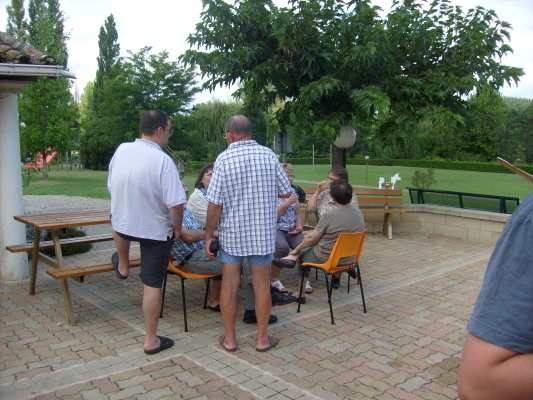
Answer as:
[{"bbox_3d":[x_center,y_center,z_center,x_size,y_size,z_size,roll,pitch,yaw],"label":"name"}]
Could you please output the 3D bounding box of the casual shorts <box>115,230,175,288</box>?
[{"bbox_3d":[-0.906,0.347,4.085,0.420,0.500,0.450,0,6,-3],"label":"casual shorts"}]

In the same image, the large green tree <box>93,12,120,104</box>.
[{"bbox_3d":[-14.665,-10.389,49.150,2.900,12.600,2.900,0,6,0],"label":"large green tree"}]

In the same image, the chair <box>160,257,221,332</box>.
[{"bbox_3d":[-0.626,0.657,4.711,0.470,0.790,0.510,-5,9,-42],"label":"chair"}]

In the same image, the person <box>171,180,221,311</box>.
[{"bbox_3d":[-0.404,0.429,4.680,0.860,1.250,0.550,1,6,8],"label":"person"}]

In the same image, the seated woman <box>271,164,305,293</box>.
[{"bbox_3d":[0.219,0.269,5.746,0.500,1.270,0.780,-1,7,-8],"label":"seated woman"}]

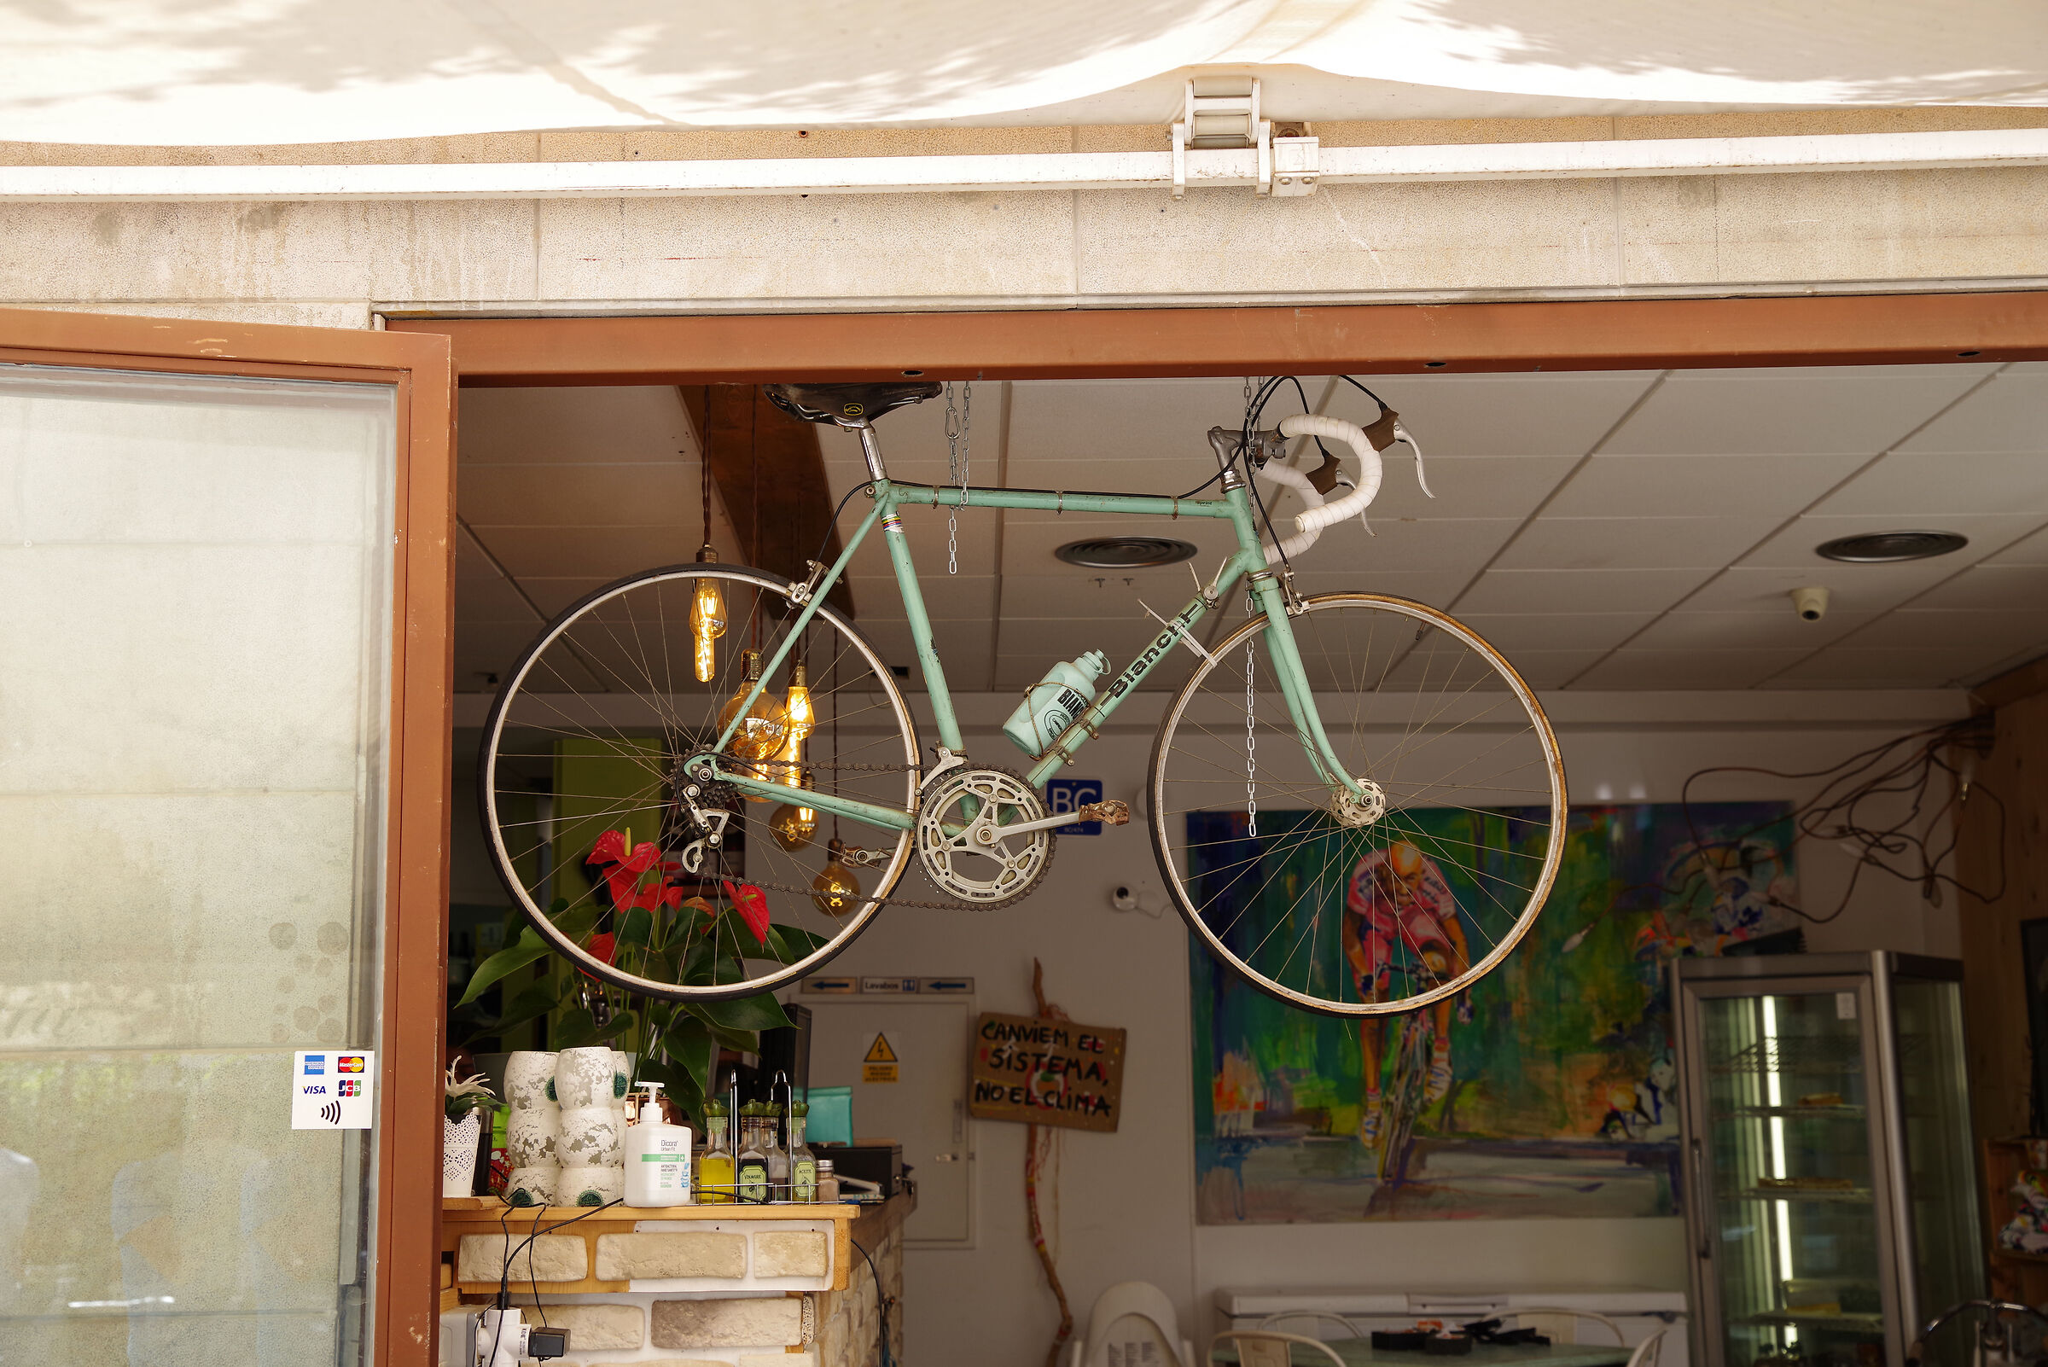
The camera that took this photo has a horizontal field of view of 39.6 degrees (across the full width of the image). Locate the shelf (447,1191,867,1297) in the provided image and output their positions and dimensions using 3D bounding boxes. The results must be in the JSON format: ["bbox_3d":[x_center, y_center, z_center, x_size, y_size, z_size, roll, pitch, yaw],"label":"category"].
[{"bbox_3d":[-0.515,0.782,3.974,0.582,0.114,0.250,0,-9,-1],"label":"shelf"}]

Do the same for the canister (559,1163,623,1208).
[{"bbox_3d":[-0.611,0.718,4.007,0.092,0.085,0.092,0,-9,-1],"label":"canister"}]

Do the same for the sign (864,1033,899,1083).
[{"bbox_3d":[-0.448,1.172,8.895,0.110,0.158,0.003,-1,-9,-1],"label":"sign"}]

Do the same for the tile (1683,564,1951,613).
[{"bbox_3d":[2.025,-0.248,7.298,0.595,0.020,0.595,-1,-9,-1],"label":"tile"}]

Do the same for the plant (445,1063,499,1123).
[{"bbox_3d":[-0.891,0.651,4.520,0.125,0.100,0.110,-1,-9,-1],"label":"plant"}]

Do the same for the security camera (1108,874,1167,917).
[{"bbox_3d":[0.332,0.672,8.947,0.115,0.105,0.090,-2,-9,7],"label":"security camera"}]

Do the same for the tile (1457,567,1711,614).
[{"bbox_3d":[1.425,-0.243,7.285,0.595,0.020,0.595,-1,-9,-1],"label":"tile"}]

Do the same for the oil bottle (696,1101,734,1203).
[{"bbox_3d":[-0.432,0.660,3.989,0.049,0.148,0.049,0,-9,-1],"label":"oil bottle"}]

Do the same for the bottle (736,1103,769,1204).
[{"bbox_3d":[-0.378,0.655,3.961,0.047,0.146,0.047,0,-9,-1],"label":"bottle"}]

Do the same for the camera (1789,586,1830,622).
[{"bbox_3d":[2.033,-0.196,7.341,0.102,0.080,0.104,-3,-9,16],"label":"camera"}]

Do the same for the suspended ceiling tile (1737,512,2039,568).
[{"bbox_3d":[2.046,-0.340,6.714,0.600,0.018,0.600,0,-9,-1],"label":"suspended ceiling tile"}]

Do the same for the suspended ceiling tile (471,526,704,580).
[{"bbox_3d":[-0.953,-0.314,6.656,0.600,0.018,0.600,0,-9,-1],"label":"suspended ceiling tile"}]

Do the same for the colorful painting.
[{"bbox_3d":[1.478,1.022,8.861,1.914,1.274,0.035,0,-9,-1],"label":"colorful painting"}]

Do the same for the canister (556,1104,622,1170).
[{"bbox_3d":[-0.615,0.639,4.019,0.090,0.089,0.090,0,-9,-1],"label":"canister"}]

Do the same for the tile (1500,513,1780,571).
[{"bbox_3d":[1.438,-0.336,6.692,0.595,0.020,0.595,-1,-9,-1],"label":"tile"}]

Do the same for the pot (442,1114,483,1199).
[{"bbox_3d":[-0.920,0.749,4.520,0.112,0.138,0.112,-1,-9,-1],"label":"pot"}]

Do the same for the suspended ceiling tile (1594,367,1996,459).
[{"bbox_3d":[1.464,-0.523,5.507,0.595,0.020,0.595,-1,-9,-1],"label":"suspended ceiling tile"}]

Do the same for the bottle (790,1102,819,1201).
[{"bbox_3d":[-0.358,0.749,4.550,0.047,0.165,0.047,3,-10,-21],"label":"bottle"}]

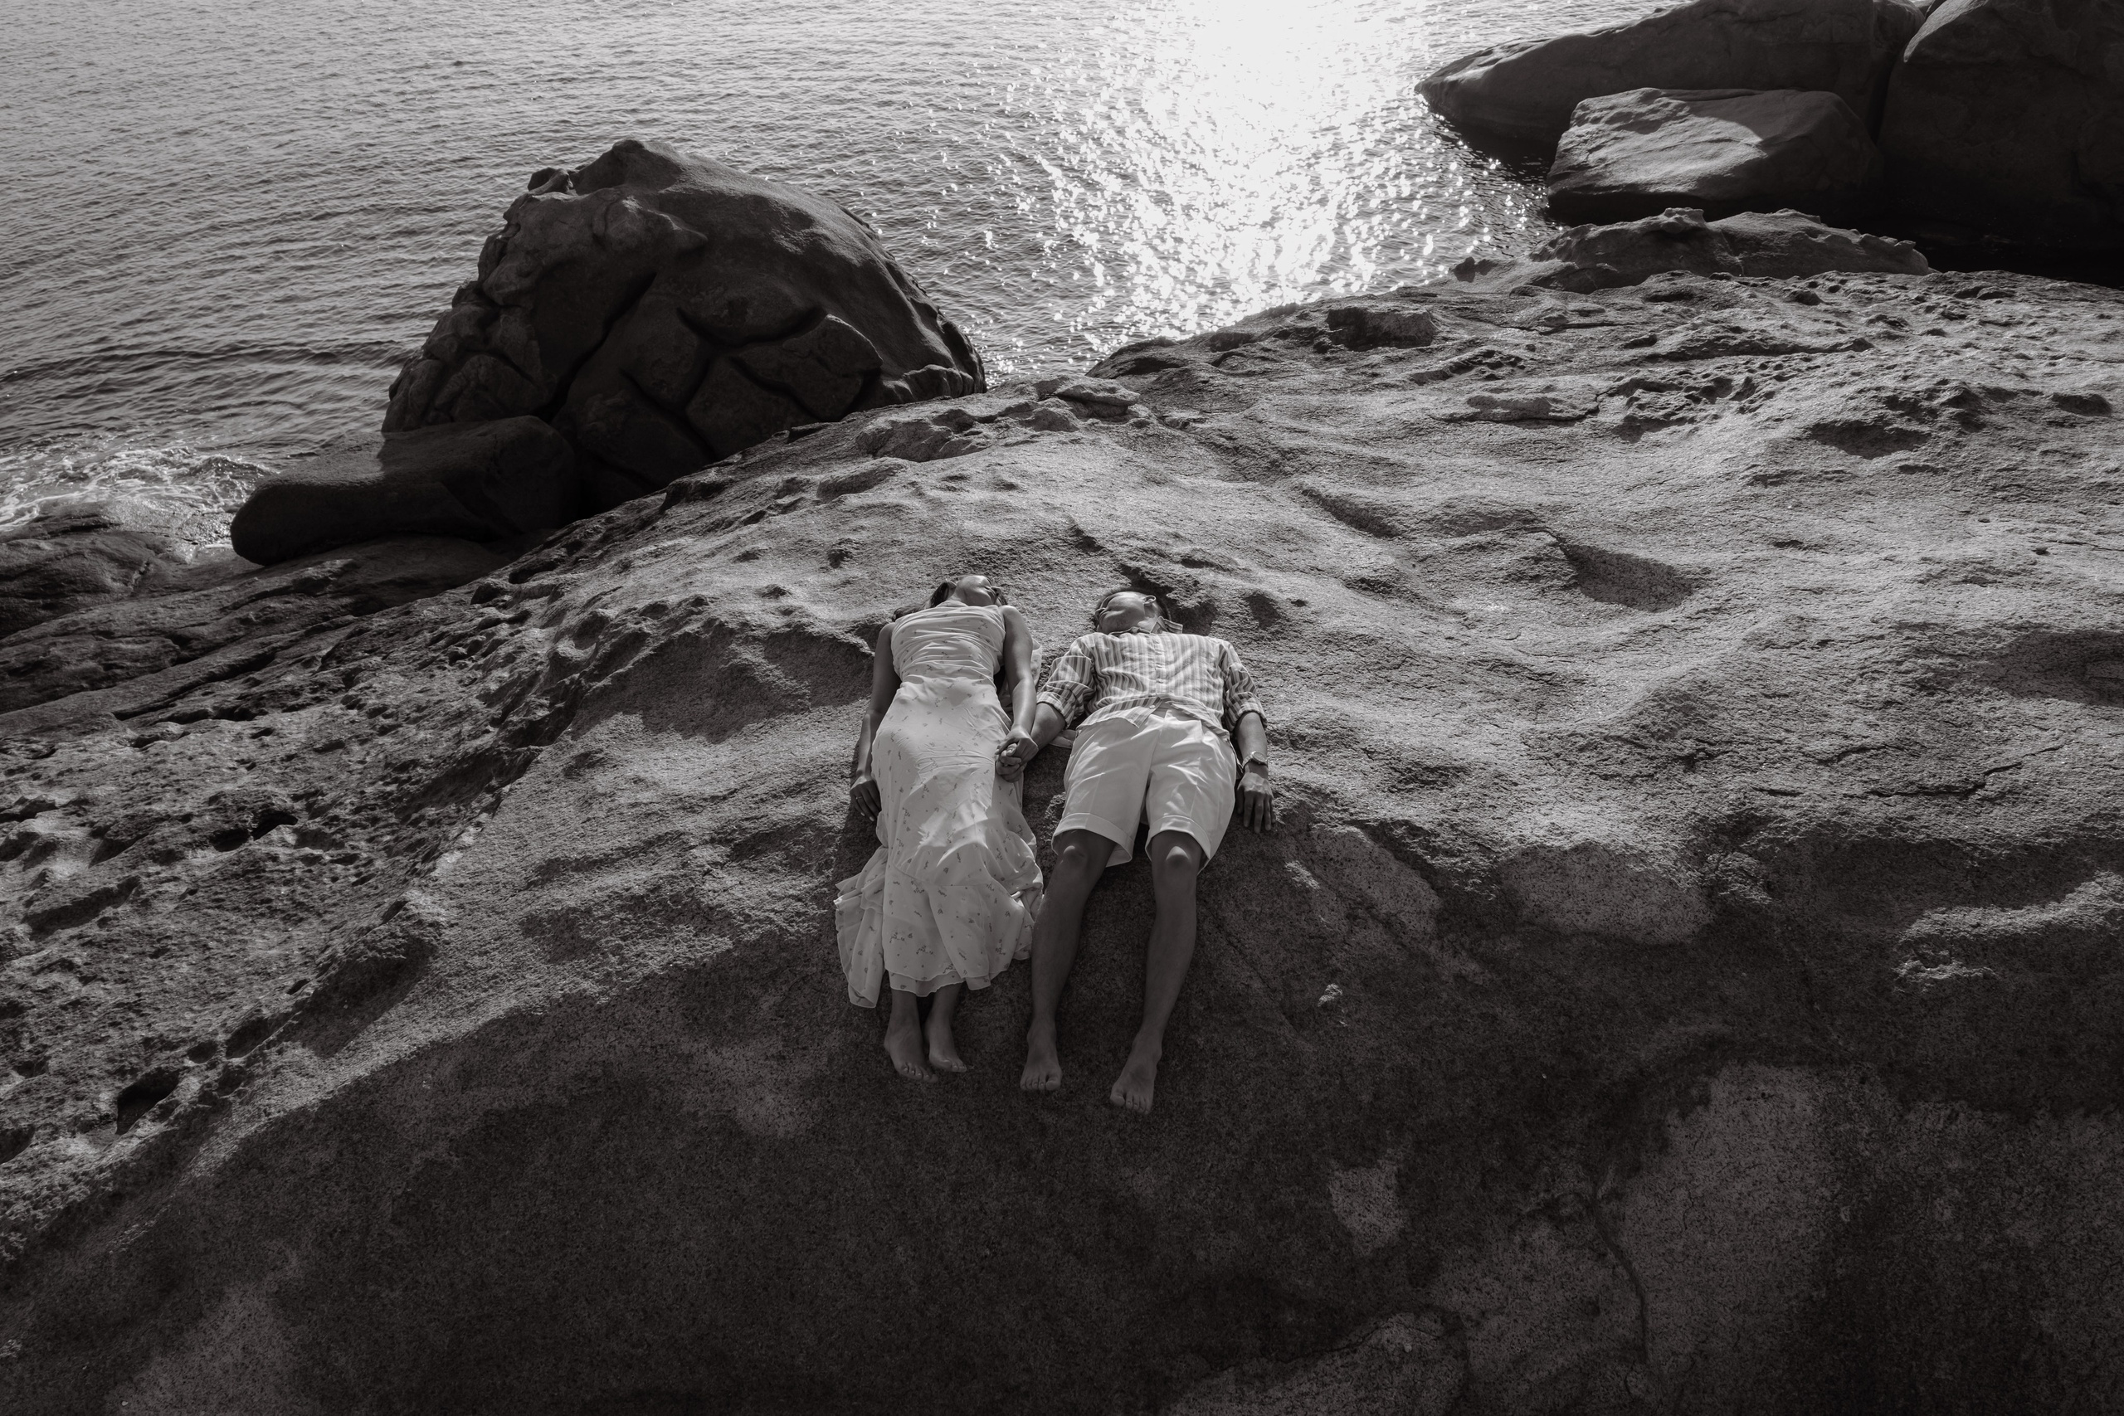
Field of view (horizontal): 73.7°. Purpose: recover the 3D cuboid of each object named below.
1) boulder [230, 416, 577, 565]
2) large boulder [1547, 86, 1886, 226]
[{"bbox_3d":[-3.700,-1.365,8.139,1.850,0.680,0.950,-7,36,-10],"label":"boulder"},{"bbox_3d":[6.950,-5.851,14.947,3.100,1.250,1.900,2,35,3],"label":"large boulder"}]

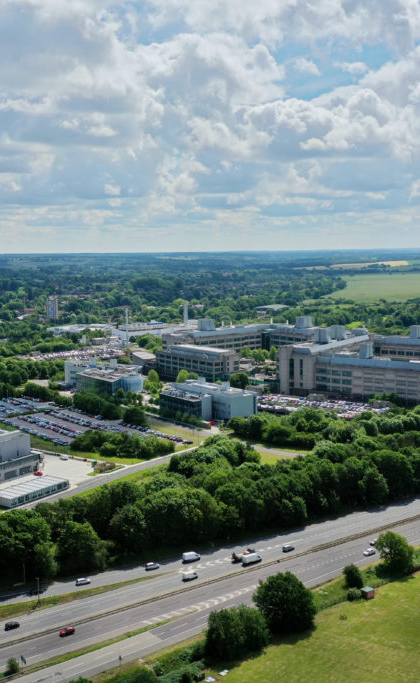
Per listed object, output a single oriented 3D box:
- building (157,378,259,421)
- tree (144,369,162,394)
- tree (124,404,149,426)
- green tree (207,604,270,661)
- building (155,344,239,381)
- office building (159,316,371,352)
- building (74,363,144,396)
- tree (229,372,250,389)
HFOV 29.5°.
[{"bbox_3d":[-1.480,32.140,435.970,35.000,16.000,48.000,-6,9,-40],"label":"building"},{"bbox_3d":[-37.310,26.740,526.070,11.870,17.110,11.870,-1,7,0],"label":"tree"},{"bbox_3d":[-40.850,41.250,439.830,13.760,10.800,13.760,-1,7,0],"label":"tree"},{"bbox_3d":[6.980,72.850,203.200,16.470,11.540,14.000,-1,7,0],"label":"green tree"},{"bbox_3d":[-9.250,15.590,551.320,18.000,22.000,69.680,-7,9,-42],"label":"building"},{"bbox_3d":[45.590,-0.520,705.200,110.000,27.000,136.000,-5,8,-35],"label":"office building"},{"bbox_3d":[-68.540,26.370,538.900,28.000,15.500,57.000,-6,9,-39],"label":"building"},{"bbox_3d":[19.820,27.090,539.900,13.900,11.890,13.900,-1,7,0],"label":"tree"}]

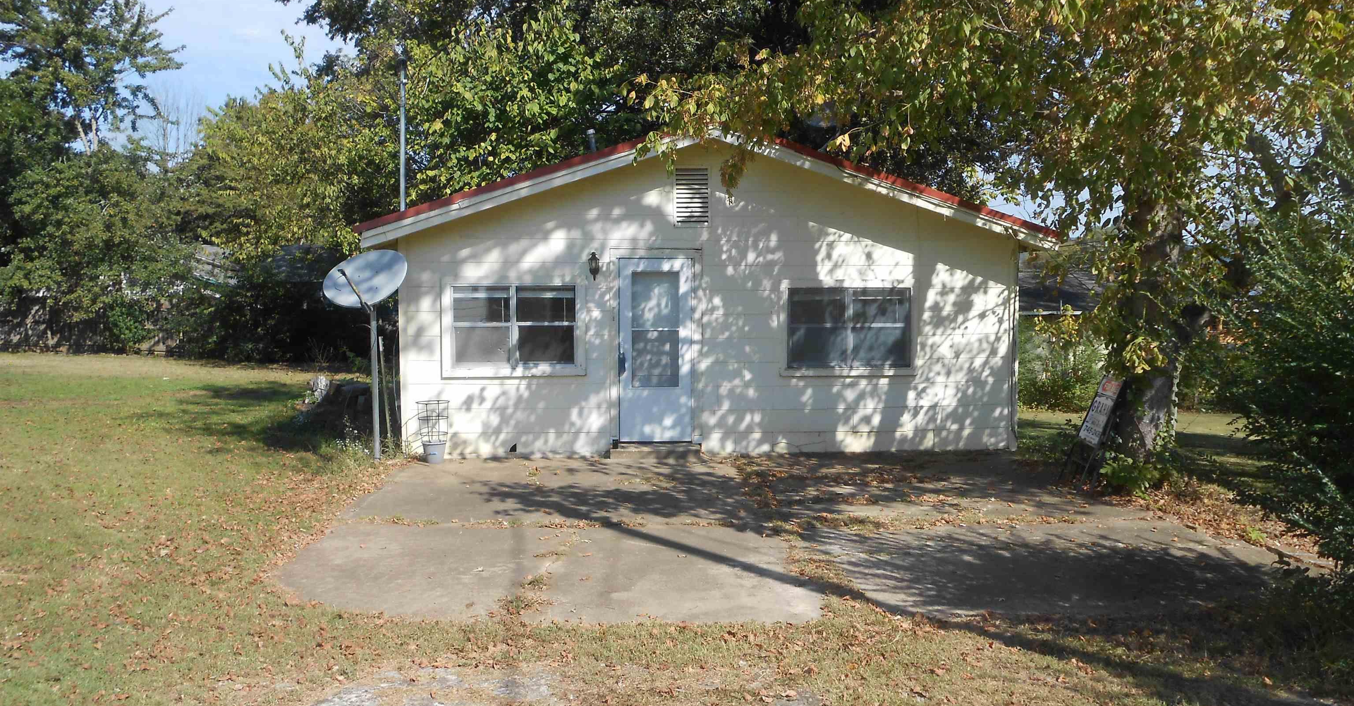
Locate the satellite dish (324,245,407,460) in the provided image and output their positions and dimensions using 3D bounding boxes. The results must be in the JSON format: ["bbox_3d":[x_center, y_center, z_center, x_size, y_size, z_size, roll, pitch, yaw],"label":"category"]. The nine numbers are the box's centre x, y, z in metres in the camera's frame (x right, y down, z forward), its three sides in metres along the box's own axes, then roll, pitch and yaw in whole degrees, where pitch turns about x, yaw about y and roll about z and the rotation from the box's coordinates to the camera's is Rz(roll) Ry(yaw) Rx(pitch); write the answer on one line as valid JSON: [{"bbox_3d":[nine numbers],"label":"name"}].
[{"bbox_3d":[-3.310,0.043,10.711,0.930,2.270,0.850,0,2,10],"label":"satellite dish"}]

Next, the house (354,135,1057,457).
[{"bbox_3d":[0.087,-0.856,15.408,7.740,3.720,8.600,0,2,-4],"label":"house"}]

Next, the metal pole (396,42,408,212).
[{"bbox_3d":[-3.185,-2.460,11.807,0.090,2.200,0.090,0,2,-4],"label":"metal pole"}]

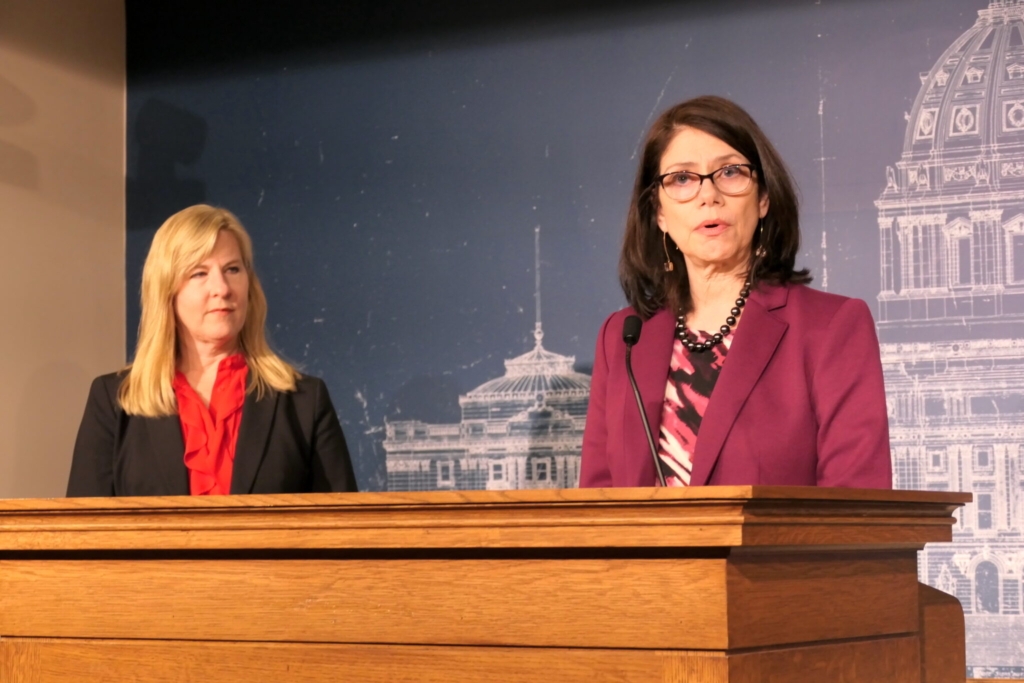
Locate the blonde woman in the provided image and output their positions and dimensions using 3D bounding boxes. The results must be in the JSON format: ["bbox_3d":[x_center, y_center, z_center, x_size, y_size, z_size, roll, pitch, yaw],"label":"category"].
[{"bbox_3d":[-0.502,0.594,4.248,0.520,1.660,0.320,0,-4,-10],"label":"blonde woman"}]

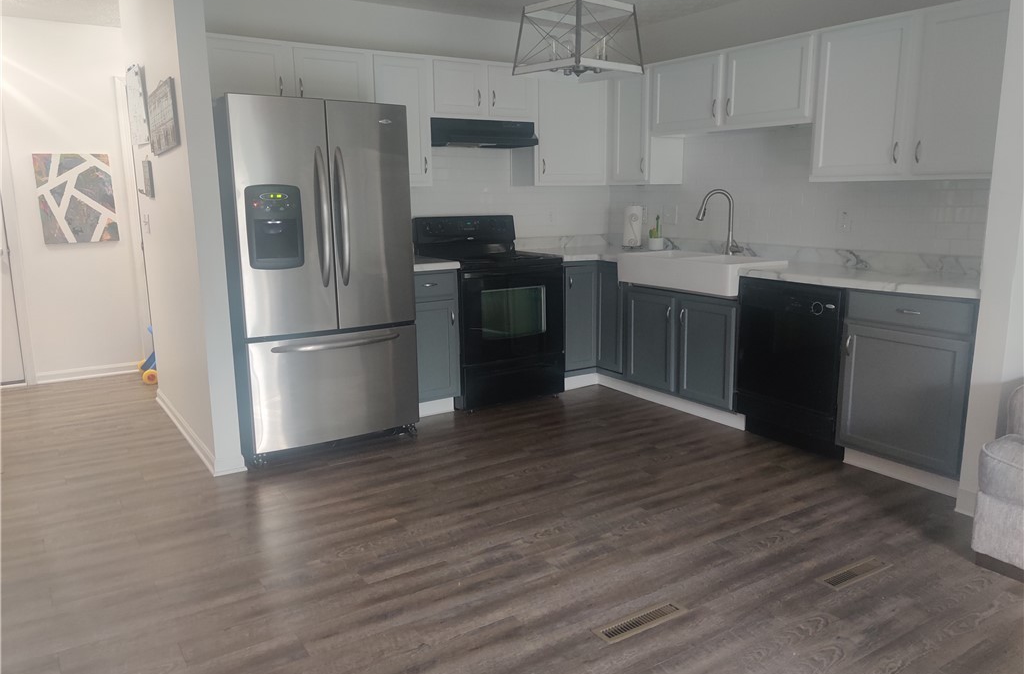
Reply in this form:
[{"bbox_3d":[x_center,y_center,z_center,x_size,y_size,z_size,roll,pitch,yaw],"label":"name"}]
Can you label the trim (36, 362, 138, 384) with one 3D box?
[{"bbox_3d":[-3.131,0.258,5.921,0.670,0.076,0.017,-7,12,-32],"label":"trim"}]

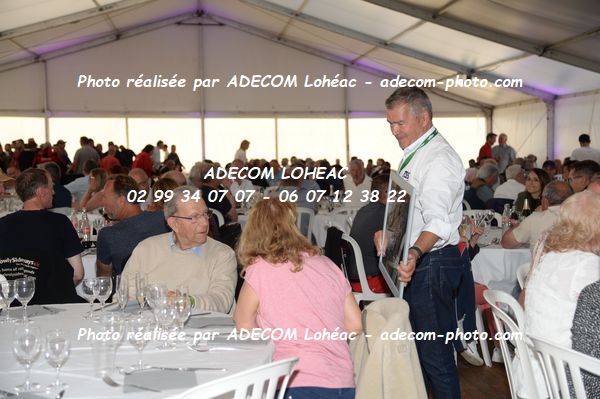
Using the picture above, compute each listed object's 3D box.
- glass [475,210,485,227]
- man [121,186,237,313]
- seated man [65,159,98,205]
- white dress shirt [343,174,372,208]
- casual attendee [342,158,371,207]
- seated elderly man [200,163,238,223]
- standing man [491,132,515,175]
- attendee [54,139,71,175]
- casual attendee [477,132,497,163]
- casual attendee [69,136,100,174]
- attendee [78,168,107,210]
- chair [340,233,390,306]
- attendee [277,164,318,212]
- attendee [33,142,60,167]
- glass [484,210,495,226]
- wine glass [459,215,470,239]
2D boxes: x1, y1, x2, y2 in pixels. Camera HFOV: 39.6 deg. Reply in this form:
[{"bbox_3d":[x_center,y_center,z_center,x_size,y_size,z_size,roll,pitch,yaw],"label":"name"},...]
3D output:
[{"bbox_3d":[1.552,0.176,7.200,0.078,0.175,0.078,-1,3,0],"label":"glass"},{"bbox_3d":[-0.461,0.564,3.275,0.580,1.250,0.820,-1,3,-7],"label":"man"},{"bbox_3d":[-3.084,0.132,11.700,0.520,1.320,0.800,1,4,30],"label":"seated man"},{"bbox_3d":[0.711,0.000,10.500,0.480,0.620,0.320,-1,3,6],"label":"white dress shirt"},{"bbox_3d":[0.704,0.174,10.414,0.520,1.340,0.800,-1,3,6],"label":"casual attendee"},{"bbox_3d":[-0.738,0.287,8.765,0.520,1.310,0.800,1,3,40],"label":"seated elderly man"},{"bbox_3d":[4.126,-0.468,16.800,0.520,1.750,0.360,1,4,21],"label":"standing man"},{"bbox_3d":[-4.906,-0.373,17.200,0.360,1.730,0.500,1,4,21],"label":"attendee"},{"bbox_3d":[3.763,-0.464,16.800,0.360,1.750,0.500,-1,3,-6],"label":"casual attendee"},{"bbox_3d":[-4.051,-0.300,15.800,0.520,1.730,0.380,-2,4,-18],"label":"casual attendee"},{"bbox_3d":[-2.289,0.272,9.700,0.780,1.260,0.480,-2,4,-21],"label":"attendee"},{"bbox_3d":[0.442,0.669,6.003,0.500,0.840,0.450,-3,4,-31],"label":"chair"},{"bbox_3d":[-0.002,0.255,9.213,0.520,1.310,0.800,-1,3,3],"label":"attendee"},{"bbox_3d":[-4.408,-0.123,14.520,0.550,1.720,0.380,-1,3,0],"label":"attendee"},{"bbox_3d":[1.639,0.175,7.200,0.078,0.175,0.078,-1,3,0],"label":"glass"},{"bbox_3d":[1.225,0.201,6.200,0.080,0.180,0.080,-1,3,0],"label":"wine glass"}]

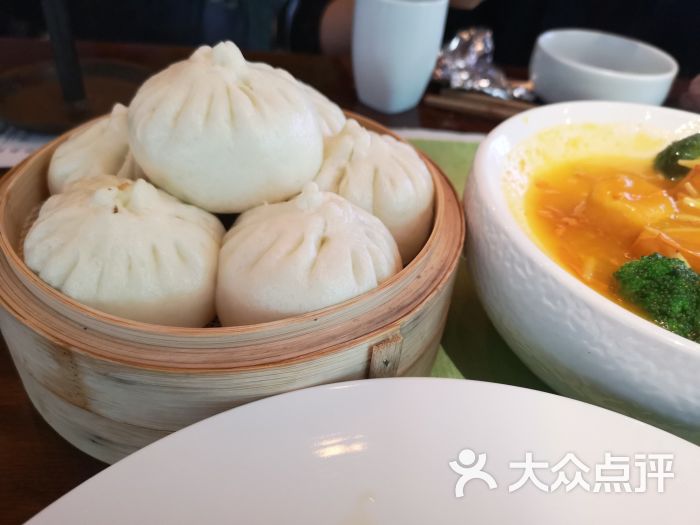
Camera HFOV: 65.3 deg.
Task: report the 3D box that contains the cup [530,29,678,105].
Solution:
[{"bbox_3d":[0.218,-0.157,0.487,0.116,0.059,0.116,3,41,-3],"label":"cup"}]

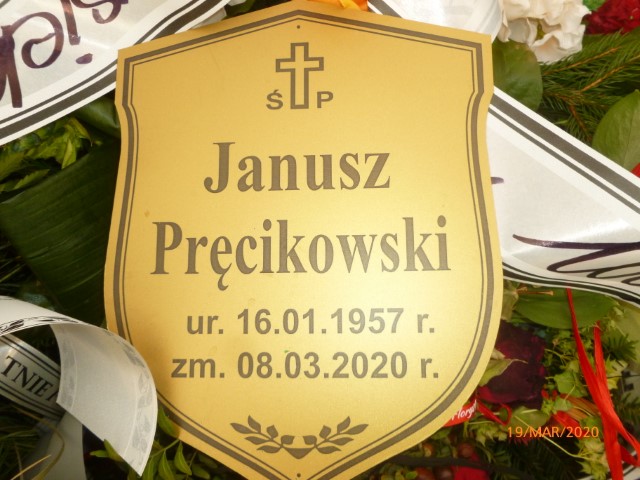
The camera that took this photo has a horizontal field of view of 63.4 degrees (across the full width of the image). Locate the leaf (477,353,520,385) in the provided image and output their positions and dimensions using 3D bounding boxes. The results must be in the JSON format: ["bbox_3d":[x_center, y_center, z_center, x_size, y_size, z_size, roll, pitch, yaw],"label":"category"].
[{"bbox_3d":[0.128,0.093,0.370,0.036,0.010,0.014,-34,71,-14],"label":"leaf"}]

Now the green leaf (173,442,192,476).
[{"bbox_3d":[-0.094,0.150,0.355,0.010,0.006,0.025,-17,75,-21],"label":"green leaf"}]

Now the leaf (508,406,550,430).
[{"bbox_3d":[0.154,0.131,0.380,0.031,0.009,0.019,0,63,0],"label":"leaf"}]

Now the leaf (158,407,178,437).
[{"bbox_3d":[-0.101,0.121,0.345,0.010,0.006,0.022,-31,81,-19],"label":"leaf"}]

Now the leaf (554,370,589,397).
[{"bbox_3d":[0.187,0.107,0.385,0.025,0.009,0.021,0,67,0],"label":"leaf"}]

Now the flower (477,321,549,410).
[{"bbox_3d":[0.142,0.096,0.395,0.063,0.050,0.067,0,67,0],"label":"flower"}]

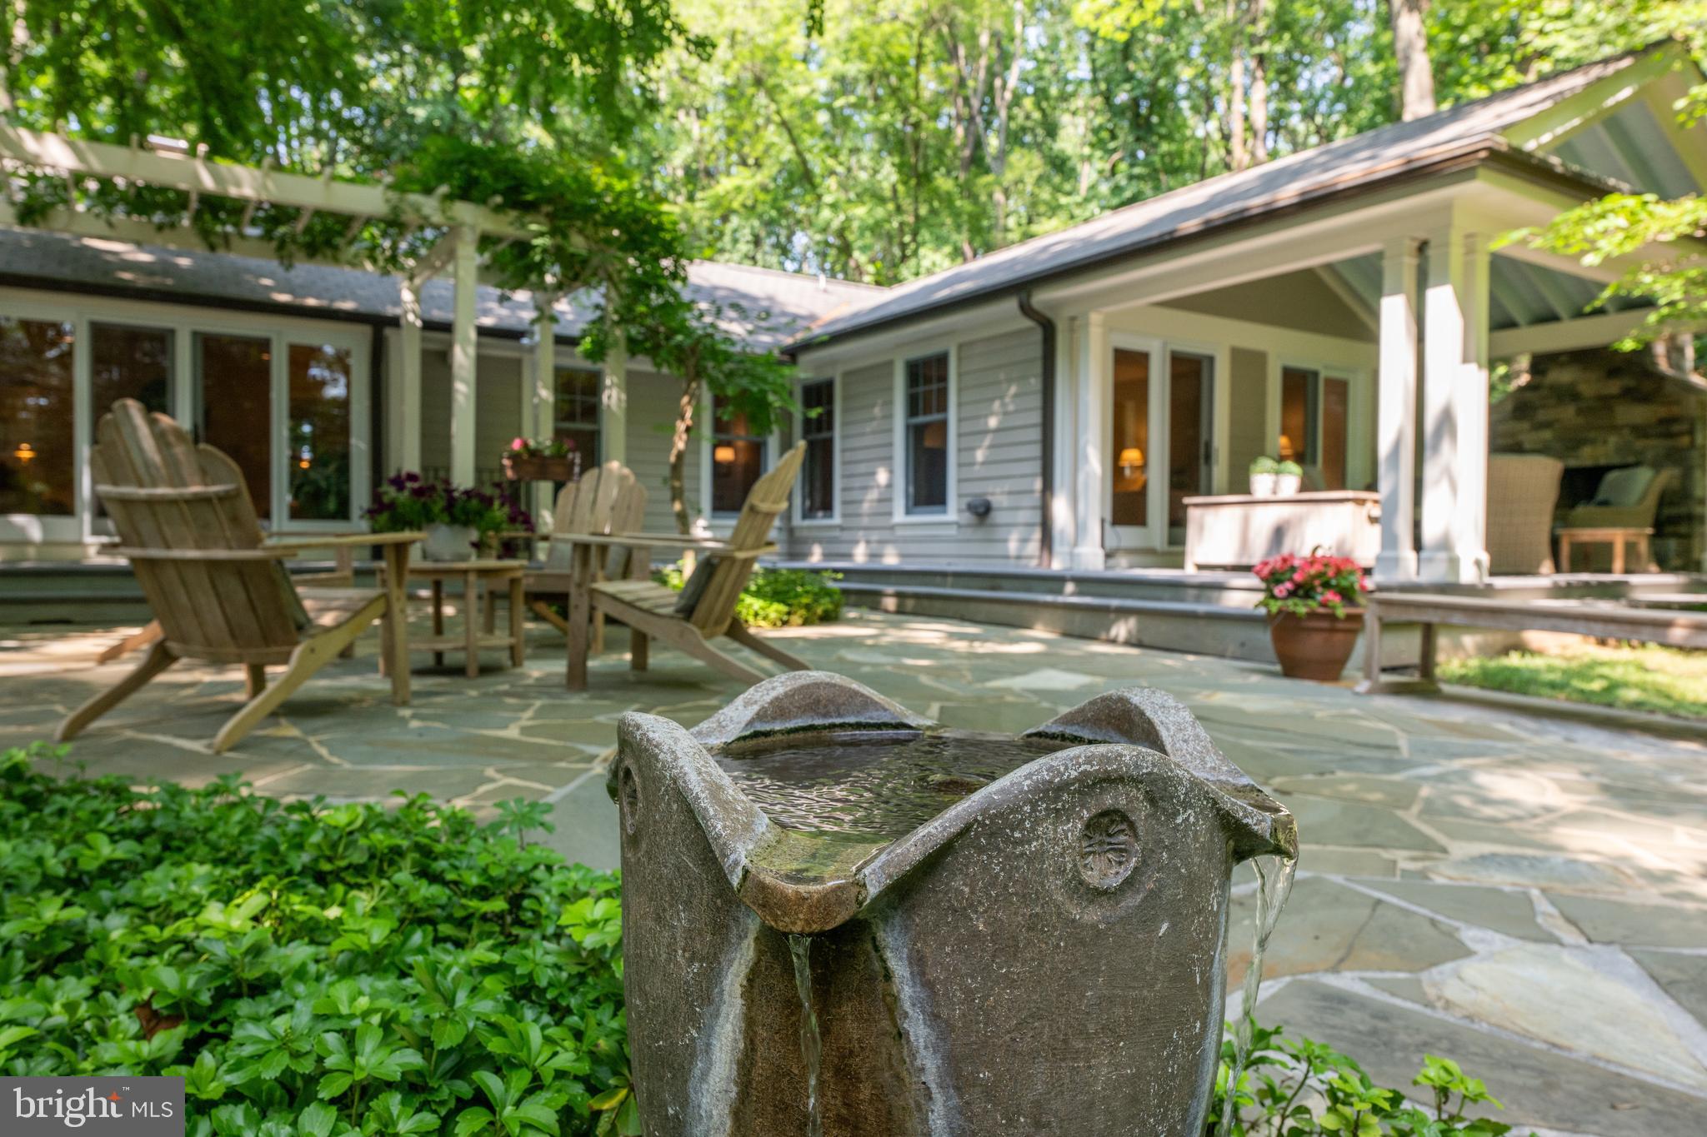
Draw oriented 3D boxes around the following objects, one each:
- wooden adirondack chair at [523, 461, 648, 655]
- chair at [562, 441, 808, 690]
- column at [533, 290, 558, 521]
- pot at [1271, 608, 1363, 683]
[{"bbox_3d":[-1.482,-0.098,6.117,0.710,0.998,0.943,1,1,13],"label":"wooden adirondack chair"},{"bbox_3d":[-0.645,-0.022,4.676,0.943,0.998,0.710,1,1,13],"label":"chair"},{"bbox_3d":[-3.113,-1.446,11.475,0.150,2.783,0.150,0,1,-33],"label":"column"},{"bbox_3d":[2.111,0.346,5.205,0.420,0.315,0.420,0,1,0],"label":"pot"}]

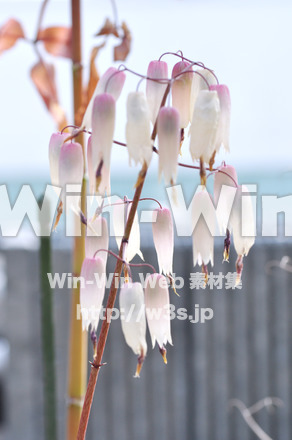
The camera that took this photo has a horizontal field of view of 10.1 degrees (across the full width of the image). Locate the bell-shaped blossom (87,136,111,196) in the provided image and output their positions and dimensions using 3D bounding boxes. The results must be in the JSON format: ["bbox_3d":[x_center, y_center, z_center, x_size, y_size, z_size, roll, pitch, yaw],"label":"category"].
[{"bbox_3d":[-0.028,-0.030,0.975,0.014,0.039,0.013,-2,2,0],"label":"bell-shaped blossom"}]

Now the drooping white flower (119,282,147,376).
[{"bbox_3d":[-0.005,0.052,0.785,0.012,0.045,0.012,-5,2,0],"label":"drooping white flower"}]

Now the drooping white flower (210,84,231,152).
[{"bbox_3d":[0.036,-0.049,0.800,0.010,0.033,0.010,-2,2,0],"label":"drooping white flower"}]

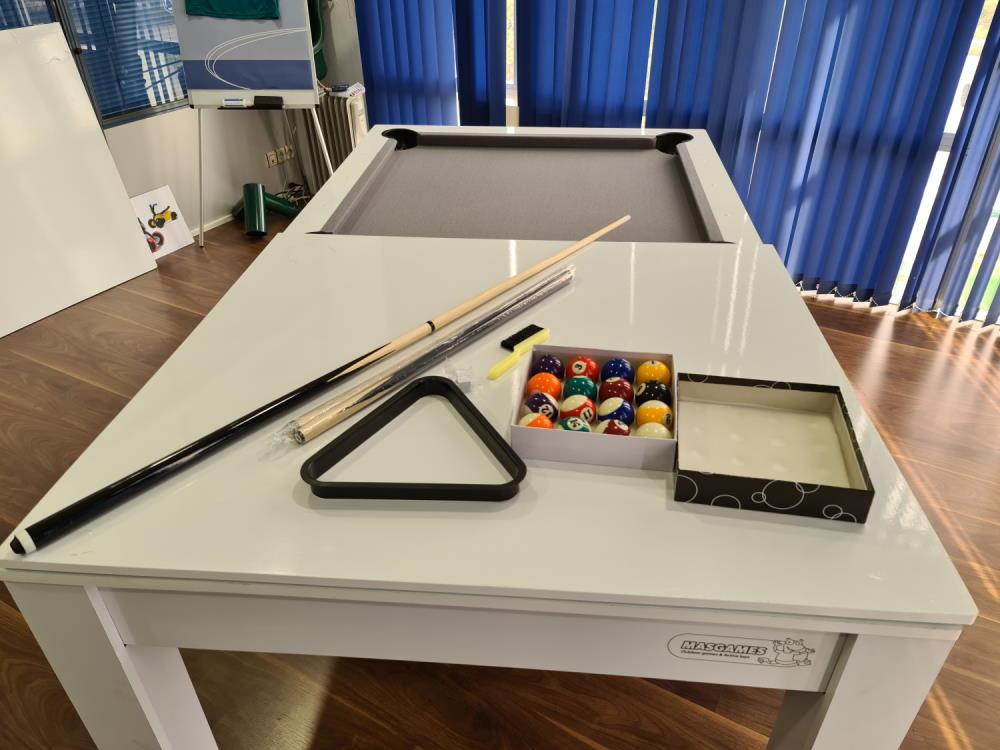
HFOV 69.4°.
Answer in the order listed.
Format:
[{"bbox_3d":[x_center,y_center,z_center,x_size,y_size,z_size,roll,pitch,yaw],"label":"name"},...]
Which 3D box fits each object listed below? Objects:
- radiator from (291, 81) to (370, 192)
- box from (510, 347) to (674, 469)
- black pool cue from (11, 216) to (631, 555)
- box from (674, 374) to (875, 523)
[{"bbox_3d":[-0.925,-1.283,4.131,0.400,0.640,0.155,17,37,25],"label":"radiator"},{"bbox_3d":[0.156,0.045,1.163,0.240,0.059,0.234,5,34,8],"label":"box"},{"bbox_3d":[-0.147,-0.092,1.412,0.030,0.030,1.494,25,41,33],"label":"black pool cue"},{"bbox_3d":[0.391,0.099,1.079,0.250,0.056,0.244,5,34,9],"label":"box"}]

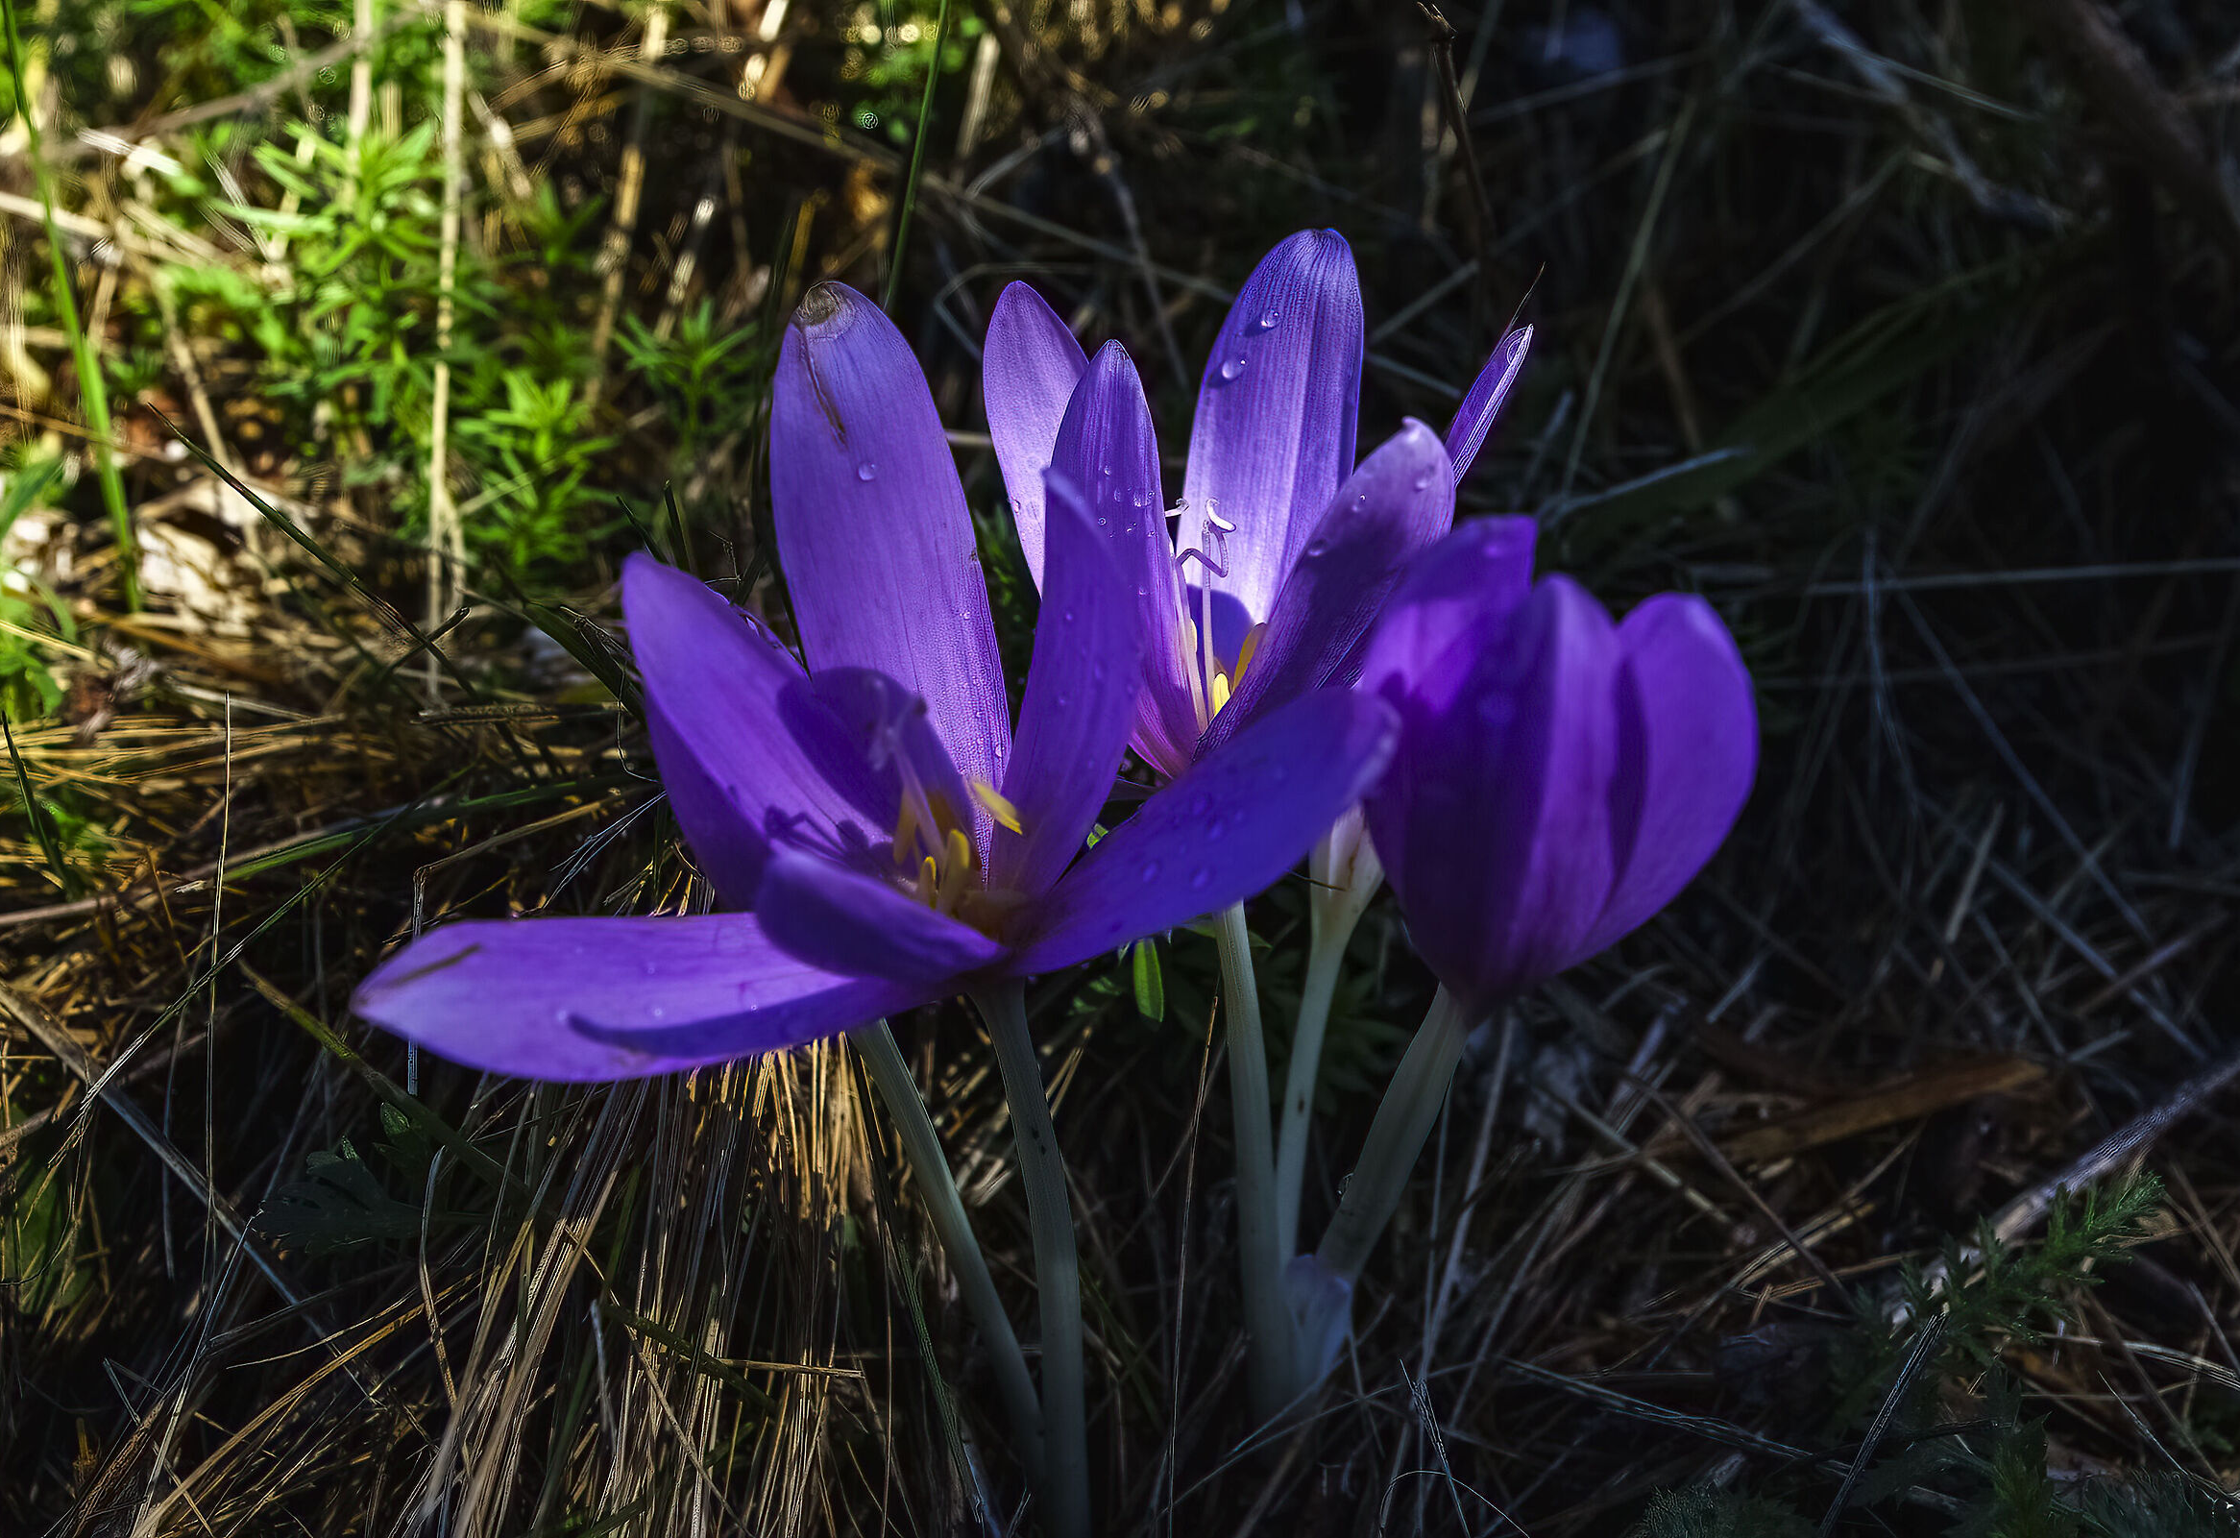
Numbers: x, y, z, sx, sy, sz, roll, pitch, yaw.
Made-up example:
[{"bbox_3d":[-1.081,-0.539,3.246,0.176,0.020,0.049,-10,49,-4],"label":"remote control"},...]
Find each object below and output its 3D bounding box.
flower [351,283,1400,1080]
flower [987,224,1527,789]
[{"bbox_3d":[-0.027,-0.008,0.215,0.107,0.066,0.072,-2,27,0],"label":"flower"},{"bbox_3d":[0.017,-0.031,0.243,0.066,0.062,0.055,0,27,0],"label":"flower"}]

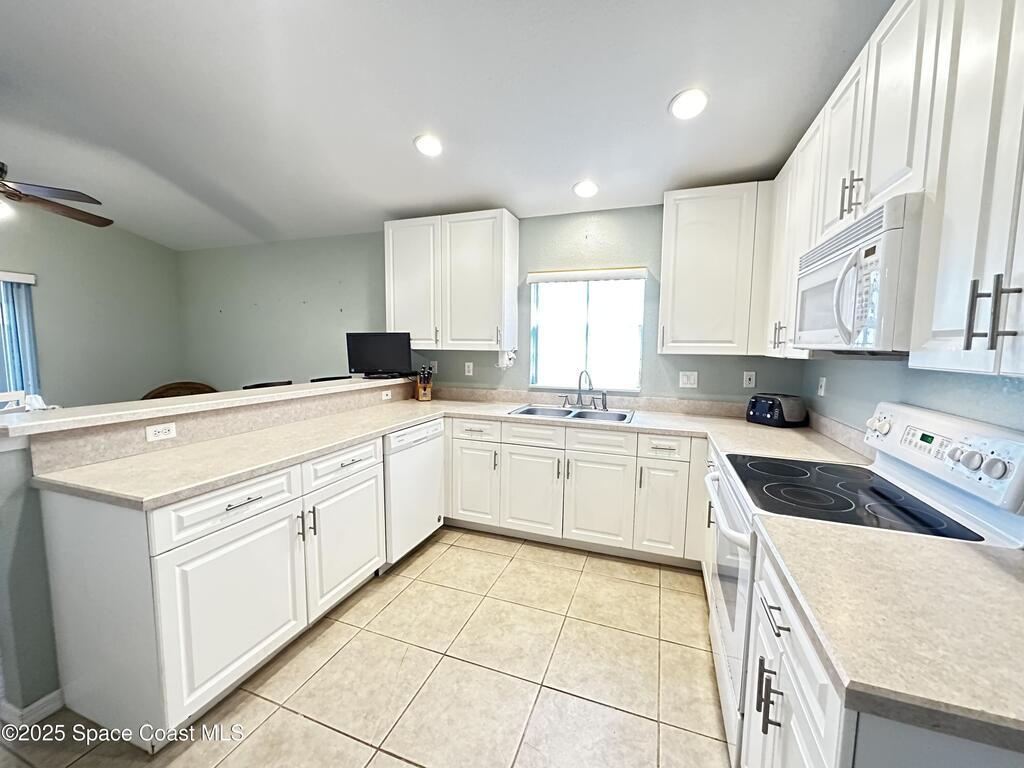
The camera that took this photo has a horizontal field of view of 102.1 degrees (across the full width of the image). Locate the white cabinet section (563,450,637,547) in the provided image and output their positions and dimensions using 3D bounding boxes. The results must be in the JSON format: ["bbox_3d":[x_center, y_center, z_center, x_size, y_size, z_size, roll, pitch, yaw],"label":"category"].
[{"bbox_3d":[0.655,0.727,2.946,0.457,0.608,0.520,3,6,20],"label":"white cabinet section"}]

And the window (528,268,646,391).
[{"bbox_3d":[0.557,-0.409,3.257,0.915,0.930,0.100,3,6,20],"label":"window"}]

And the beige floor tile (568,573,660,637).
[{"bbox_3d":[0.580,1.210,2.293,0.457,0.010,0.457,3,6,20],"label":"beige floor tile"}]

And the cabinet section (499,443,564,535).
[{"bbox_3d":[0.224,0.707,3.102,0.455,0.611,0.520,3,6,20],"label":"cabinet section"}]

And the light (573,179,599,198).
[{"bbox_3d":[0.504,-1.337,2.838,0.170,0.030,0.170,3,-6,20],"label":"light"}]

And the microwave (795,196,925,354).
[{"bbox_3d":[1.281,-0.316,1.388,0.385,0.405,0.765,3,6,20],"label":"microwave"}]

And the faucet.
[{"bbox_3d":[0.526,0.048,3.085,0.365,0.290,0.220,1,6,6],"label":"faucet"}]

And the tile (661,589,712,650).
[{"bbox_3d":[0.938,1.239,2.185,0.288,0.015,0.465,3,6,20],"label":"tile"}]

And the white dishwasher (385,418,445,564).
[{"bbox_3d":[-0.882,0.673,2.815,0.600,0.805,0.610,3,6,20],"label":"white dishwasher"}]

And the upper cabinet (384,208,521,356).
[{"bbox_3d":[-0.505,-0.812,3.449,1.065,1.050,0.330,3,6,20],"label":"upper cabinet"}]

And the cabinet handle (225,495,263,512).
[{"bbox_3d":[-1.026,0.454,1.580,0.036,0.014,0.140,3,6,20],"label":"cabinet handle"}]

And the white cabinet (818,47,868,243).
[{"bbox_3d":[1.384,-0.851,1.511,0.320,0.565,0.395,3,6,20],"label":"white cabinet"}]

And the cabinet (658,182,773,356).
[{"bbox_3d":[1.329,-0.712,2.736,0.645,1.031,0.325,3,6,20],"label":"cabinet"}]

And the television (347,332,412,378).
[{"bbox_3d":[-1.107,-0.240,3.498,0.520,0.375,0.160,1,6,-2],"label":"television"}]

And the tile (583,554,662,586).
[{"bbox_3d":[0.709,1.191,2.653,0.465,0.015,0.260,3,6,20],"label":"tile"}]

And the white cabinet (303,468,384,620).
[{"bbox_3d":[-1.111,0.781,2.265,0.560,0.640,0.580,3,6,20],"label":"white cabinet"}]

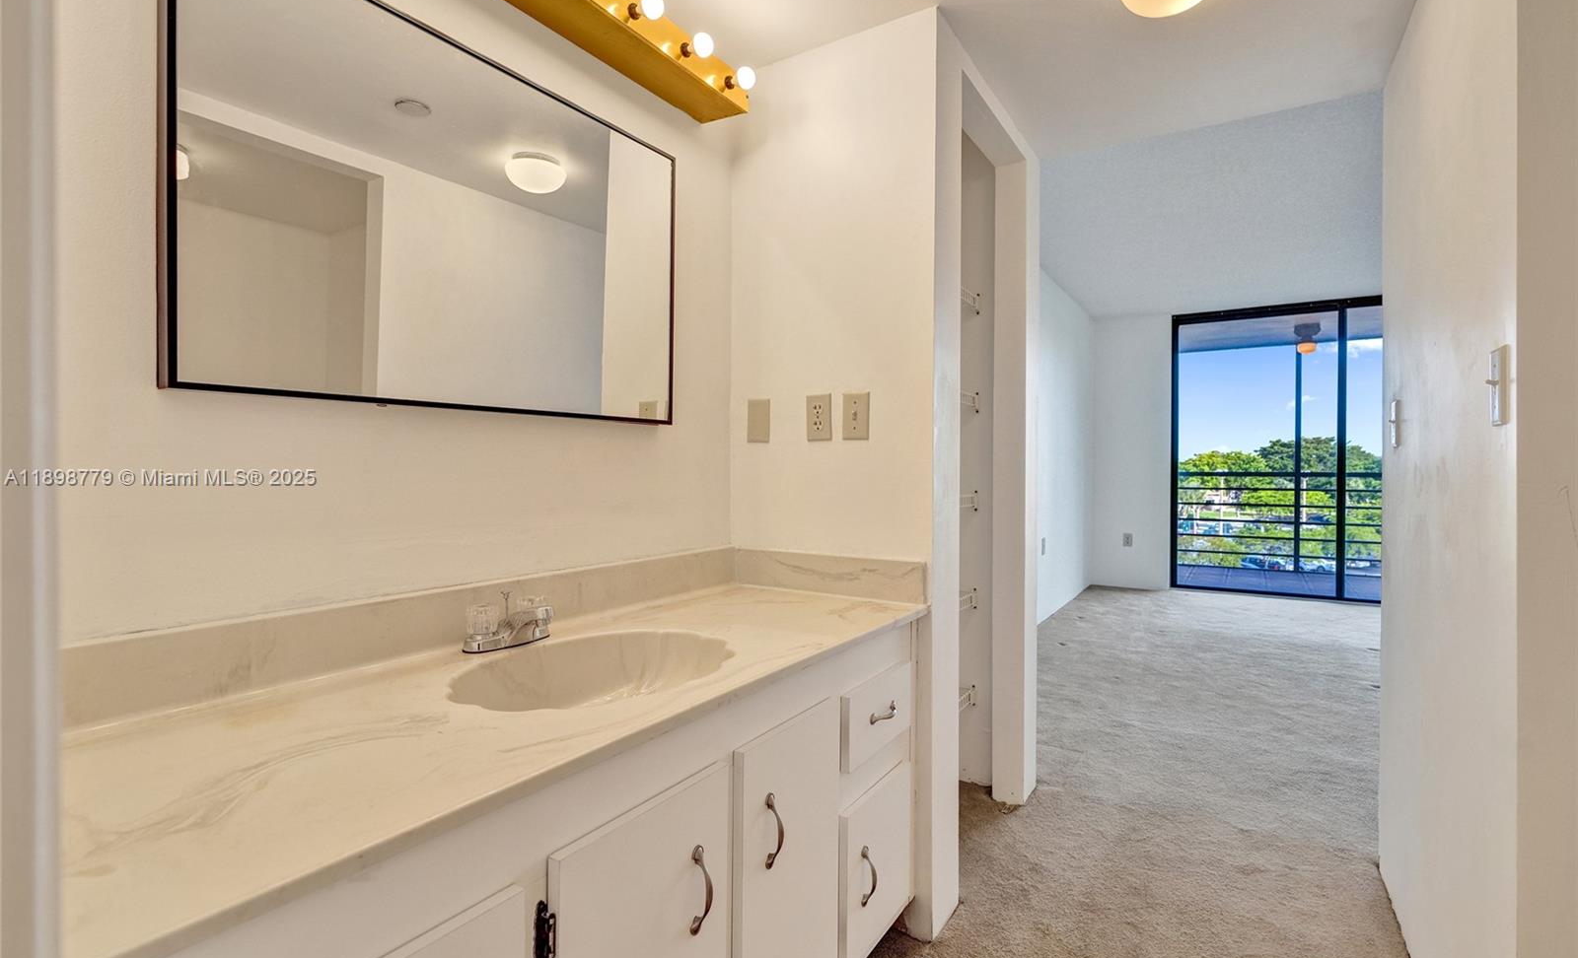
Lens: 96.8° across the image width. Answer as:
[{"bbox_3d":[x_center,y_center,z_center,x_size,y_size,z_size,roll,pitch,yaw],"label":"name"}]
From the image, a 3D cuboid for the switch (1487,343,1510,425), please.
[{"bbox_3d":[1.039,-0.133,1.031,0.016,0.114,0.070,1,1,33],"label":"switch"}]

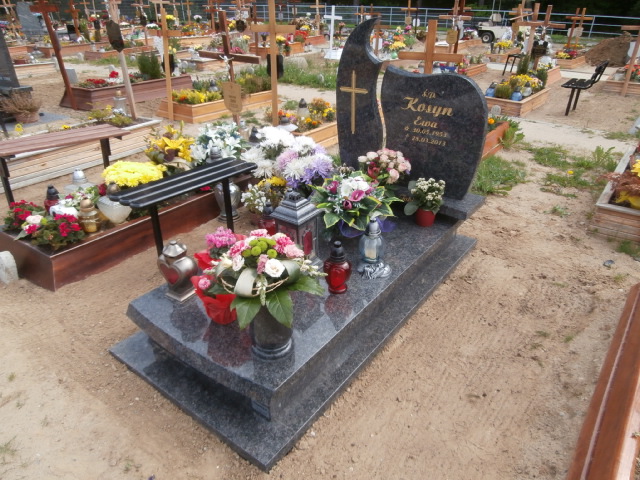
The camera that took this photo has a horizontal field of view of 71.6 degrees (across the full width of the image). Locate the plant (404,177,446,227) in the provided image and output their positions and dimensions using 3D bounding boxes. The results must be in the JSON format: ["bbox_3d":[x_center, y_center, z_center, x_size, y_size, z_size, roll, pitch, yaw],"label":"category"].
[{"bbox_3d":[0.657,-0.231,2.701,0.240,0.270,0.230,6,28,13],"label":"plant"}]

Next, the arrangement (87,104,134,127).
[{"bbox_3d":[-2.360,-1.401,5.039,0.420,0.200,0.370,19,34,32],"label":"arrangement"}]

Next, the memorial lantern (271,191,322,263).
[{"bbox_3d":[-0.109,-0.035,2.117,0.178,0.405,0.178,19,33,32],"label":"memorial lantern"}]

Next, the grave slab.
[{"bbox_3d":[0.051,0.170,2.435,0.959,0.258,2.056,19,34,32],"label":"grave slab"}]

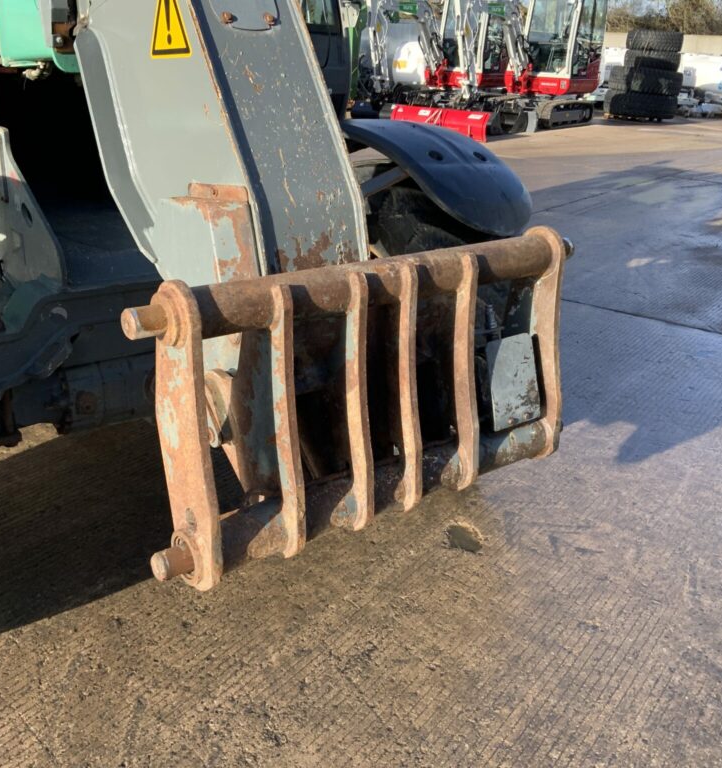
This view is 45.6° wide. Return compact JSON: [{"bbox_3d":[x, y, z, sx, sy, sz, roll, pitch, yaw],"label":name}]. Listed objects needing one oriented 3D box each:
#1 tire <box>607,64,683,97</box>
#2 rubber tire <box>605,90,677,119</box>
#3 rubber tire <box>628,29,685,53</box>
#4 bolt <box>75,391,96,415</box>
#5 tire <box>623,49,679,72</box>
[{"bbox_3d":[6.854,-7.293,20.646,1.650,0.555,1.650,3,22,0],"label":"tire"},{"bbox_3d":[6.805,-6.809,20.844,1.650,0.555,1.650,3,22,0],"label":"rubber tire"},{"bbox_3d":[6.955,-8.121,20.308,1.250,0.455,1.250,3,22,0],"label":"rubber tire"},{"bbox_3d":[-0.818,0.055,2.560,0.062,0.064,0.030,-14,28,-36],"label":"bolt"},{"bbox_3d":[6.963,-7.700,20.479,1.250,0.455,1.250,3,22,0],"label":"tire"}]

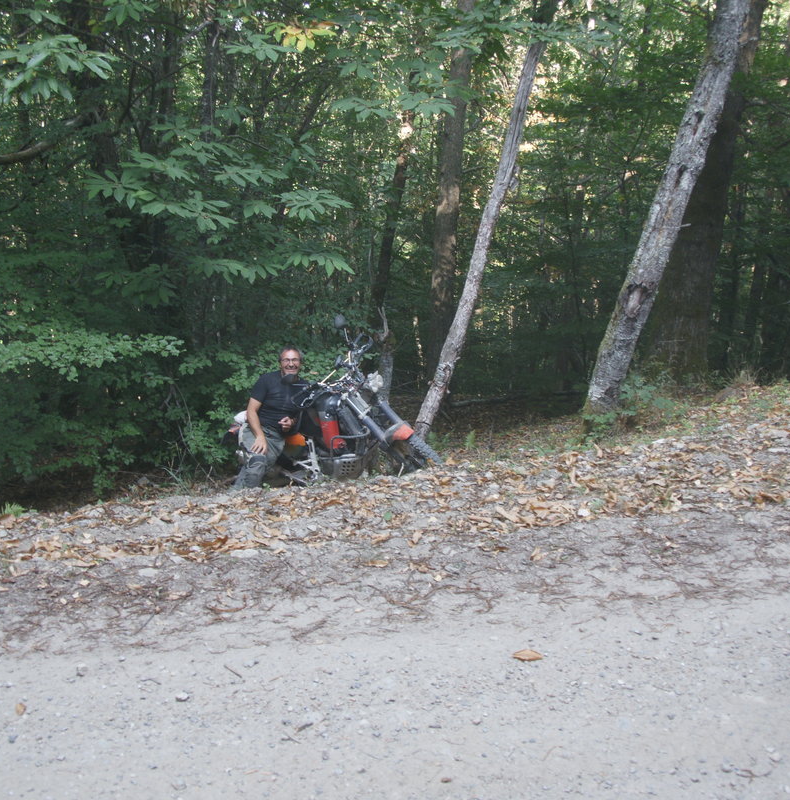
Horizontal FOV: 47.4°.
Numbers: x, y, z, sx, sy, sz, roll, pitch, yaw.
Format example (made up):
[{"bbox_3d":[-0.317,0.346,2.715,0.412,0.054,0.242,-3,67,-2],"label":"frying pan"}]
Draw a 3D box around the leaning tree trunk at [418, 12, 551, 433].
[{"bbox_3d":[0.810,-1.545,7.925,0.280,3.910,0.260,15,2,0],"label":"leaning tree trunk"}]

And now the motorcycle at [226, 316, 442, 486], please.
[{"bbox_3d":[-0.529,0.071,7.500,2.050,1.200,0.850,-6,20,21],"label":"motorcycle"}]

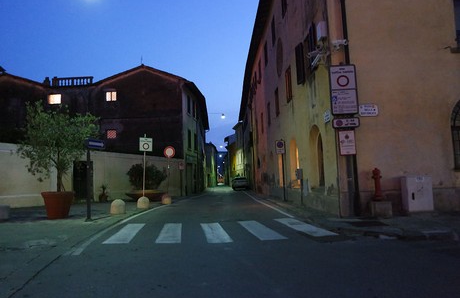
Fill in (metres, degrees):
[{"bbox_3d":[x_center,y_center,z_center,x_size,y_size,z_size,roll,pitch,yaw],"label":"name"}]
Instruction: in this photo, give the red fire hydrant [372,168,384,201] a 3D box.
[{"bbox_3d":[3.719,0.894,7.711,0.260,0.810,0.260,-1,-6,-5],"label":"red fire hydrant"}]

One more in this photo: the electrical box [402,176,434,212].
[{"bbox_3d":[4.863,1.174,7.982,0.660,0.900,0.300,-1,-6,-5],"label":"electrical box"}]

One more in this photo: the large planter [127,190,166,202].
[{"bbox_3d":[-4.706,2.685,17.369,2.300,0.580,2.300,-2,-6,0],"label":"large planter"}]

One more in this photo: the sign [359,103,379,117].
[{"bbox_3d":[3.776,-1.042,8.287,0.540,0.360,0.030,-1,-6,-5],"label":"sign"}]

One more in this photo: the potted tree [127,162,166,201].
[{"bbox_3d":[-4.730,1.879,17.449,2.300,2.220,2.300,-2,-6,0],"label":"potted tree"}]

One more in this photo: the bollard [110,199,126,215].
[{"bbox_3d":[-3.999,2.087,11.001,0.510,0.490,0.510,-2,-6,0],"label":"bollard"}]

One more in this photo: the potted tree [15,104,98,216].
[{"bbox_3d":[-5.854,0.312,10.394,2.658,3.954,2.450,-2,-6,0],"label":"potted tree"}]

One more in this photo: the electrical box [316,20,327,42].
[{"bbox_3d":[2.607,-3.319,8.681,0.180,0.430,0.310,-1,-6,-4],"label":"electrical box"}]

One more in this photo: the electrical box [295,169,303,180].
[{"bbox_3d":[2.760,1.015,12.176,0.250,0.410,0.180,-2,-6,6],"label":"electrical box"}]

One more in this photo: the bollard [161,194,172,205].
[{"bbox_3d":[-3.086,2.451,14.974,0.510,0.490,0.510,-2,-6,0],"label":"bollard"}]

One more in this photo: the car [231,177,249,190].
[{"bbox_3d":[1.222,4.032,35.000,1.740,1.520,4.100,-2,-6,-2],"label":"car"}]

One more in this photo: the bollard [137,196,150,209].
[{"bbox_3d":[-3.660,2.275,13.010,0.510,0.490,0.510,-2,-6,0],"label":"bollard"}]

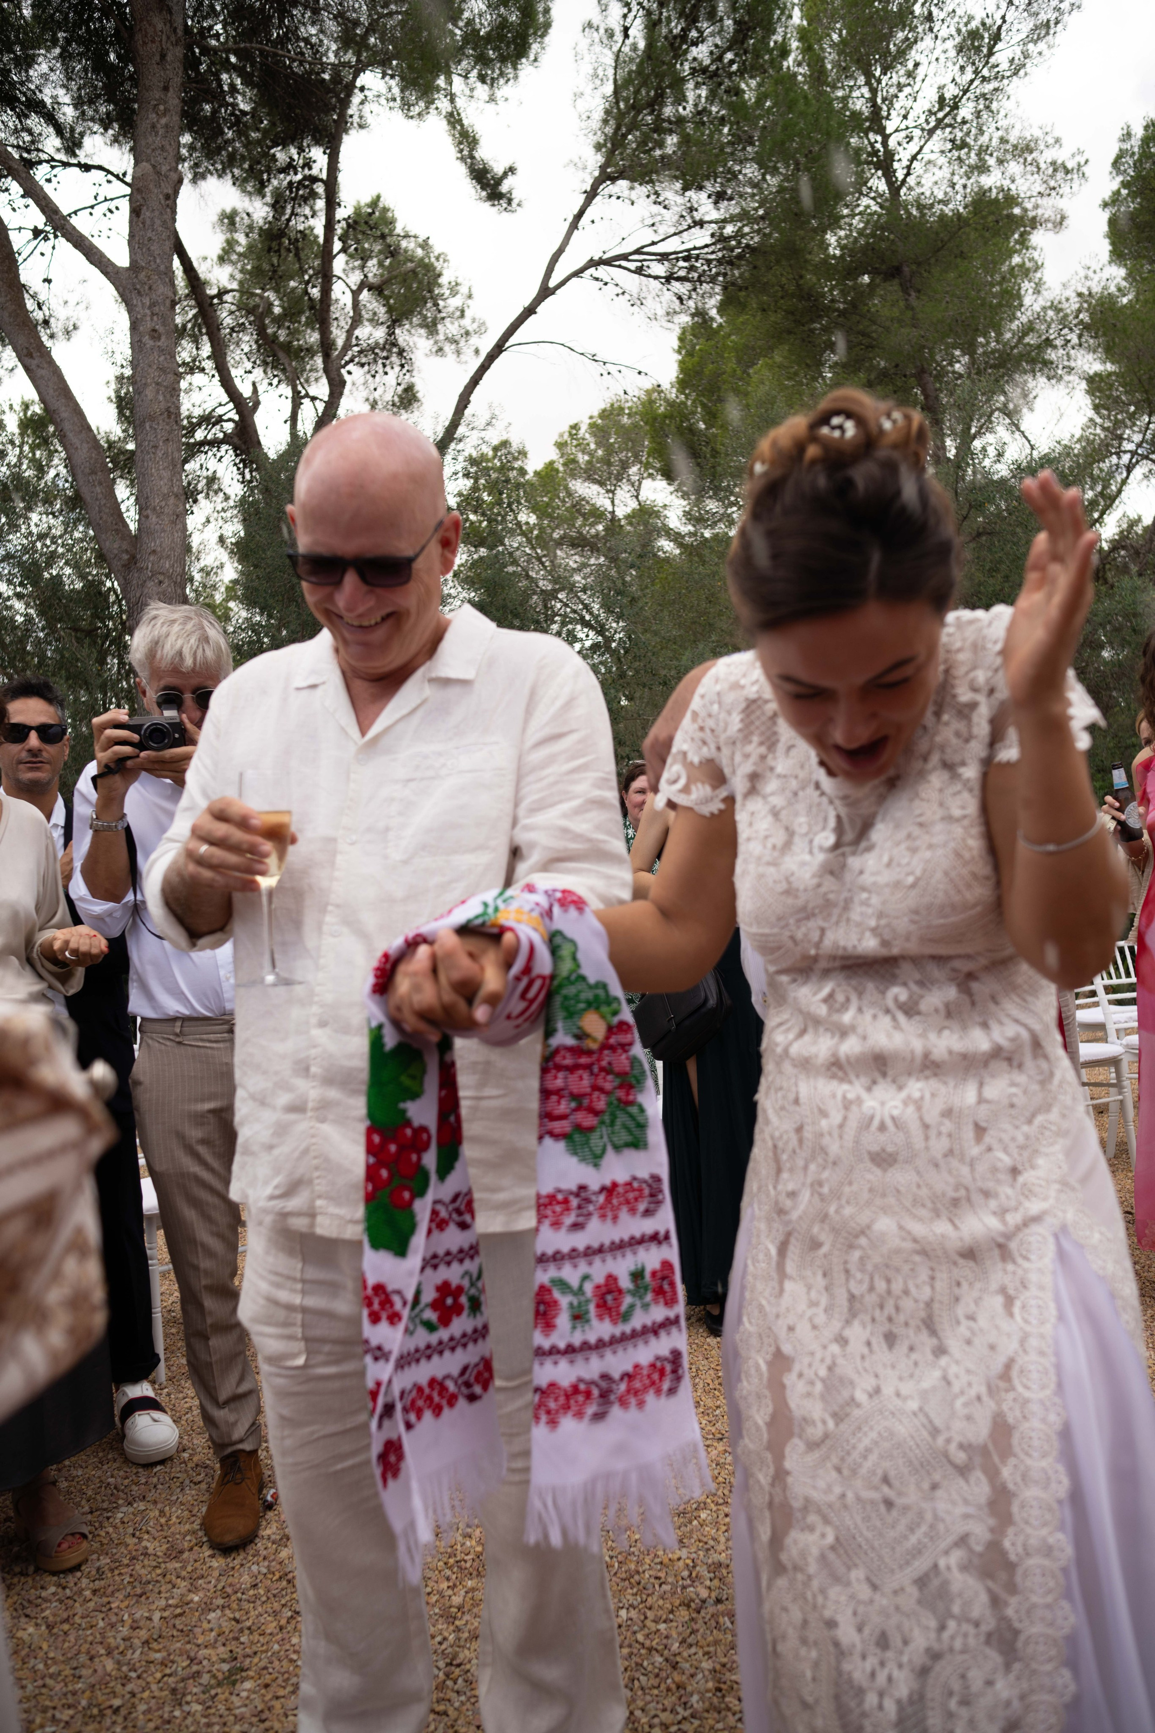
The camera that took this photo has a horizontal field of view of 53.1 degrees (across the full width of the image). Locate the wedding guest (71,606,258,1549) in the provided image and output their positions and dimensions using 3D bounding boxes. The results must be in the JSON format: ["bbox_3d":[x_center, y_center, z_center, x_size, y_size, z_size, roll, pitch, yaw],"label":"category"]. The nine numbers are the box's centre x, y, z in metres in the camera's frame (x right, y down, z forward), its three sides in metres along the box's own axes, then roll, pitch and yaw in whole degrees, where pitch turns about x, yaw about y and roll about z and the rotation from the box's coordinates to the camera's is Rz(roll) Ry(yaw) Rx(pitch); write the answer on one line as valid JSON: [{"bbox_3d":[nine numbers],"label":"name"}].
[{"bbox_3d":[-0.700,0.370,2.250,0.520,1.750,0.460,-2,1,-9],"label":"wedding guest"}]

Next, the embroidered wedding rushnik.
[{"bbox_3d":[-0.035,0.290,0.980,0.280,0.560,0.180,-2,1,-16],"label":"embroidered wedding rushnik"}]

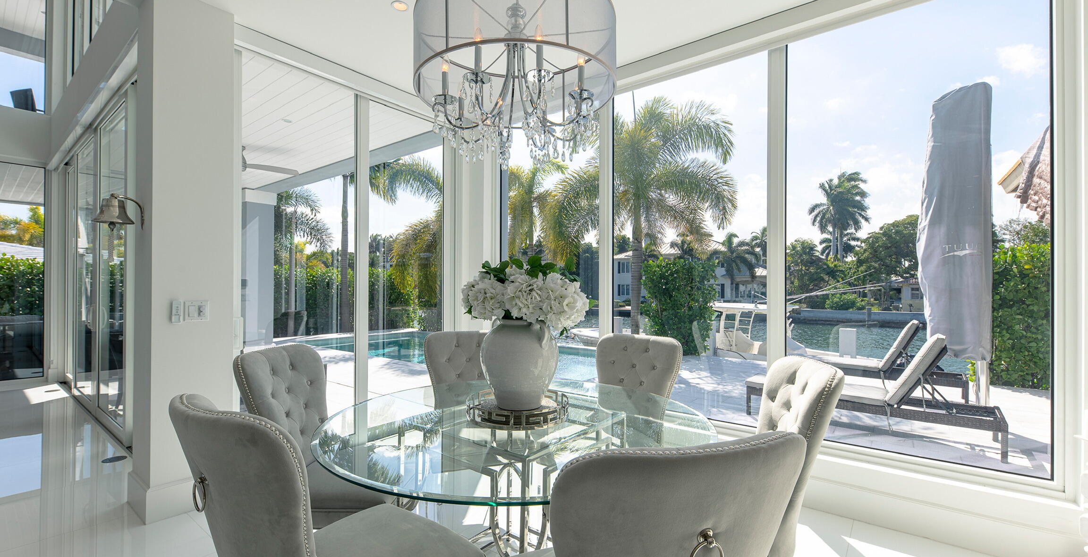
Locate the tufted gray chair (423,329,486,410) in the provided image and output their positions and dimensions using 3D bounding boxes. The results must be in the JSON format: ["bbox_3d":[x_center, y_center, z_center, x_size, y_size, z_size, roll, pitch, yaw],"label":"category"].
[{"bbox_3d":[-0.439,0.854,2.682,0.550,1.010,0.700,0,-1,-12],"label":"tufted gray chair"}]

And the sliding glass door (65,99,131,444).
[{"bbox_3d":[-4.835,-0.077,4.894,3.800,2.930,0.120,-1,-1,38],"label":"sliding glass door"}]

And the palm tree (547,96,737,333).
[{"bbox_3d":[2.166,-1.210,10.000,4.200,5.600,4.000,0,-1,0],"label":"palm tree"}]

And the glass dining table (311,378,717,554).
[{"bbox_3d":[-0.103,0.950,1.859,1.525,0.765,1.525,0,-1,0],"label":"glass dining table"}]

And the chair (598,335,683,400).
[{"bbox_3d":[0.381,0.840,2.414,0.530,1.010,0.650,-1,-1,35],"label":"chair"}]

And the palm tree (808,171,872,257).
[{"bbox_3d":[33.786,-5.099,52.000,6.200,14.580,5.800,0,-1,33],"label":"palm tree"}]

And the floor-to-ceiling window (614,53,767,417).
[{"bbox_3d":[1.007,-0.254,3.290,1.180,2.500,0.080,-1,-1,38],"label":"floor-to-ceiling window"}]

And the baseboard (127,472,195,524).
[{"bbox_3d":[-2.198,1.255,2.748,0.433,0.178,0.400,-1,-1,39],"label":"baseboard"}]

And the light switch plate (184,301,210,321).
[{"bbox_3d":[-2.035,0.191,2.658,0.012,0.121,0.121,-1,-1,39],"label":"light switch plate"}]

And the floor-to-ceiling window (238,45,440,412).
[{"bbox_3d":[-1.526,-0.118,3.743,0.080,2.850,1.800,-1,-1,38],"label":"floor-to-ceiling window"}]

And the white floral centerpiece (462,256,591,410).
[{"bbox_3d":[-0.076,0.212,1.881,0.540,0.620,0.500,0,-1,0],"label":"white floral centerpiece"}]

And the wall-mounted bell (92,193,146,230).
[{"bbox_3d":[-2.447,-0.377,2.604,0.178,0.220,0.225,-1,-1,39],"label":"wall-mounted bell"}]

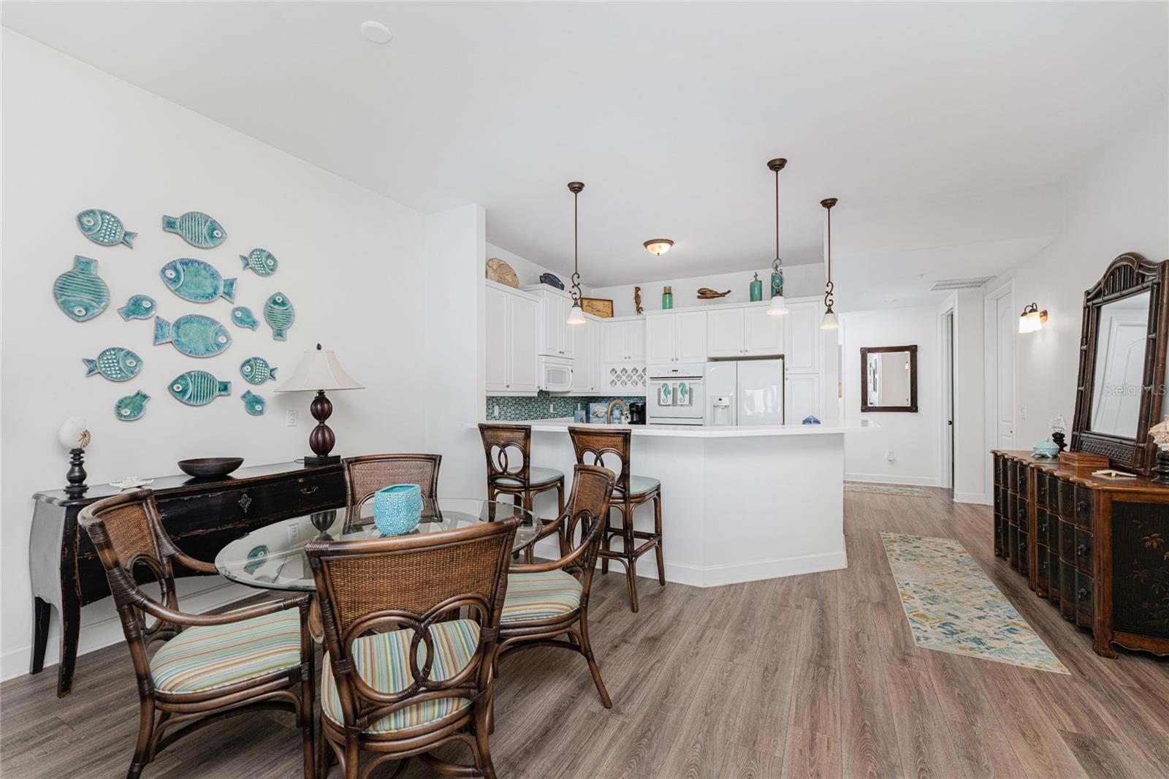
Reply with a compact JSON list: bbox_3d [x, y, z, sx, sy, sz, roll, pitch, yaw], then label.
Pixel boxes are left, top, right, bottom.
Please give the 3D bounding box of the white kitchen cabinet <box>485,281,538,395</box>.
[{"bbox_3d":[-0.938,-0.498,5.006,0.330,1.135,1.010,0,-1,29],"label":"white kitchen cabinet"}]

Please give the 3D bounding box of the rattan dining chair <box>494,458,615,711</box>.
[{"bbox_3d":[-0.189,0.886,2.170,0.620,0.960,0.600,0,-1,-17],"label":"rattan dining chair"}]

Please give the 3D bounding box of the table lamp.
[{"bbox_3d":[-1.757,0.100,3.030,0.520,0.814,0.520,-1,-1,29],"label":"table lamp"}]

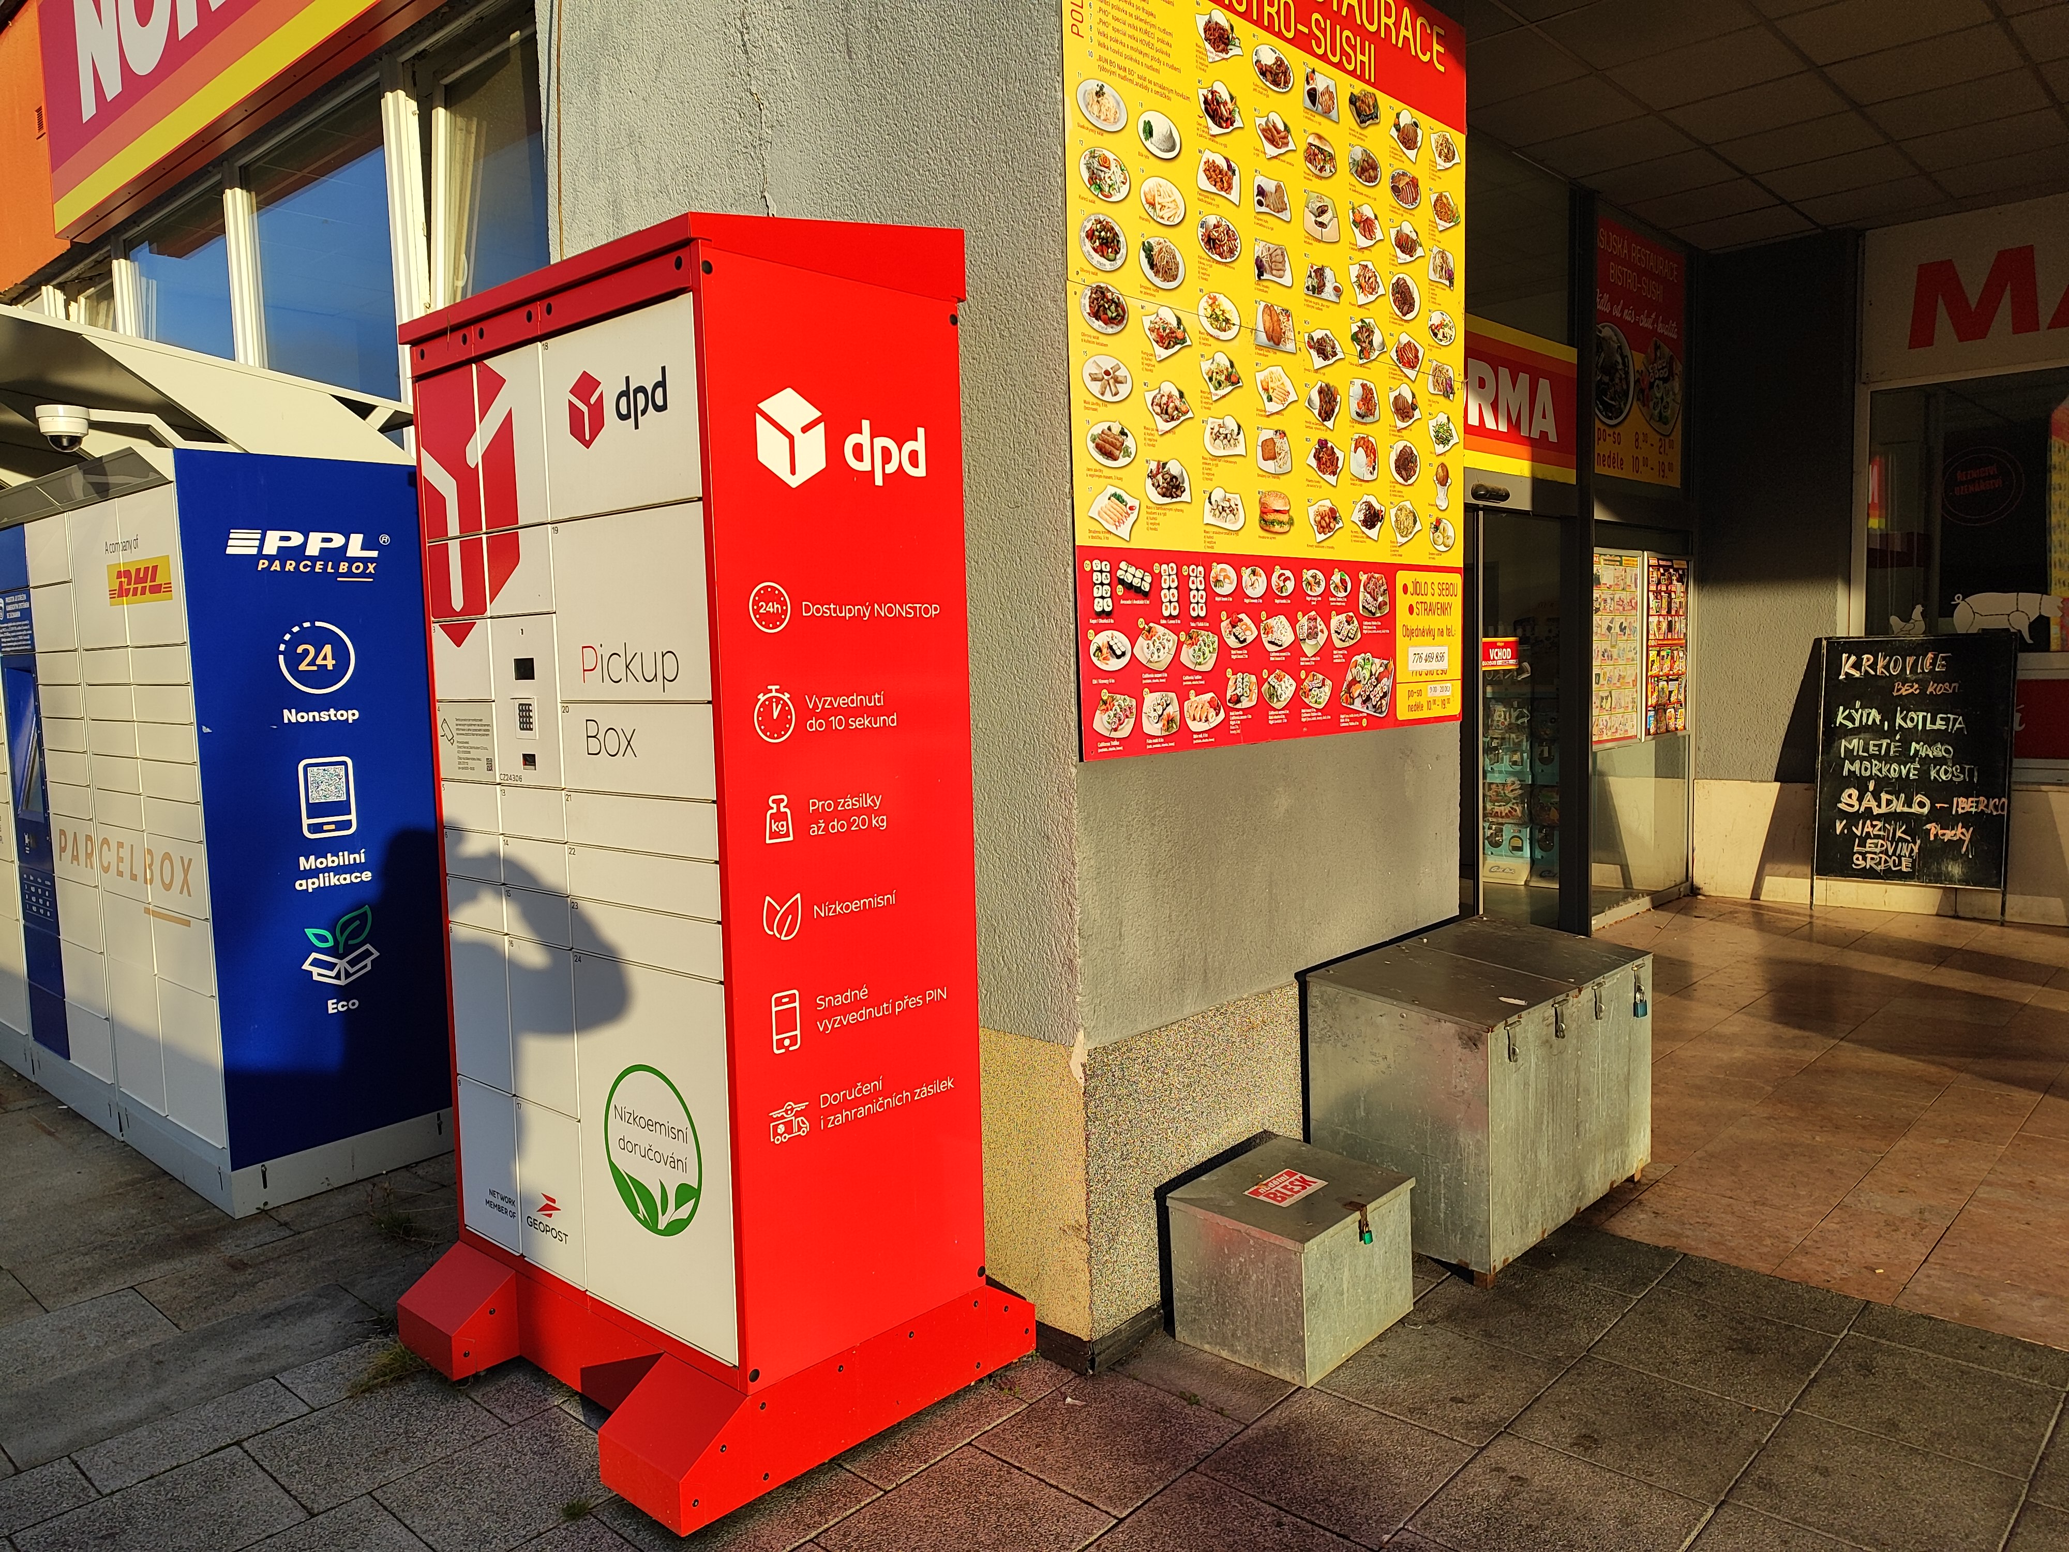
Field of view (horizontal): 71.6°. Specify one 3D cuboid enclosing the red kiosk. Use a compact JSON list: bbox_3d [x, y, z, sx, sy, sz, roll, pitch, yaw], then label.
[{"bbox_3d":[-0.748,0.091,3.124,1.132,2.379,0.919,3,7,42],"label":"red kiosk"}]

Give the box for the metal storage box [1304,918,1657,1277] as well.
[{"bbox_3d":[1.205,0.819,3.822,0.908,0.669,0.505,-7,7,-44],"label":"metal storage box"}]

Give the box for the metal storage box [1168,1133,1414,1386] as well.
[{"bbox_3d":[0.585,1.070,3.214,0.353,0.325,0.453,3,7,43],"label":"metal storage box"}]

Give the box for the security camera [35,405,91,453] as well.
[{"bbox_3d":[-2.512,-0.897,3.711,0.119,0.121,0.119,3,7,42],"label":"security camera"}]

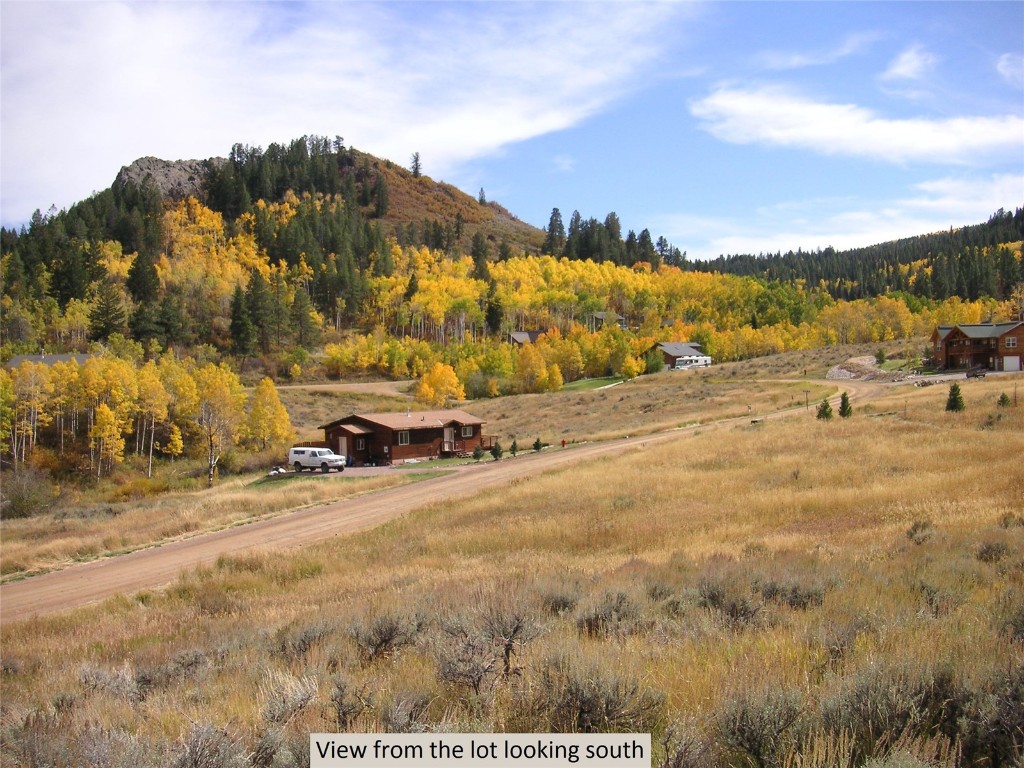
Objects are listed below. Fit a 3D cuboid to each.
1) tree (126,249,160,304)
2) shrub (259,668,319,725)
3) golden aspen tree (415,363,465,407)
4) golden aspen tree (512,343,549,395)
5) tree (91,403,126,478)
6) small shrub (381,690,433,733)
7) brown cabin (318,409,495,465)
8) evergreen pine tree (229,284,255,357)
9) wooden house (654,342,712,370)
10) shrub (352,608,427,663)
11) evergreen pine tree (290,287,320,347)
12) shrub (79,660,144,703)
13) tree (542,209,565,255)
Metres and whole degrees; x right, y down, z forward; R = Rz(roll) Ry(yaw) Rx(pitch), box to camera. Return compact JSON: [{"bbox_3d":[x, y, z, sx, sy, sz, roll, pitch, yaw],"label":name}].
[{"bbox_3d":[-90.905,-26.766,270.000,8.387,13.321,8.387,0,0,0],"label":"tree"},{"bbox_3d":[-1.817,2.541,8.900,0.490,0.460,0.470,-1,0,0],"label":"shrub"},{"bbox_3d":[-10.267,0.071,155.000,7.081,6.231,6.514,0,0,0],"label":"golden aspen tree"},{"bbox_3d":[3.381,-2.650,200.000,6.500,9.300,6.300,-1,0,0],"label":"golden aspen tree"},{"bbox_3d":[-33.221,4.769,90.000,2.878,6.496,2.734,0,0,0],"label":"tree"},{"bbox_3d":[-0.792,2.495,8.300,0.394,0.341,0.375,0,0,0],"label":"small shrub"},{"bbox_3d":[-10.100,4.920,104.300,9.000,4.500,15.800,-1,0,34],"label":"brown cabin"},{"bbox_3d":[-53.038,-12.081,215.000,5.304,14.929,5.039,0,0,0],"label":"evergreen pine tree"},{"bbox_3d":[39.250,-6.360,258.000,10.000,6.600,11.500,0,0,45],"label":"wooden house"},{"bbox_3d":[-1.331,2.711,11.800,0.820,0.570,0.750,-1,0,0],"label":"shrub"},{"bbox_3d":[-42.451,-13.465,225.000,6.578,13.157,6.249,0,0,0],"label":"evergreen pine tree"},{"bbox_3d":[-4.585,3.409,12.500,0.731,0.503,0.621,0,0,0],"label":"shrub"},{"bbox_3d":[15.167,-55.002,400.000,8.200,19.000,8.200,-1,0,0],"label":"tree"}]

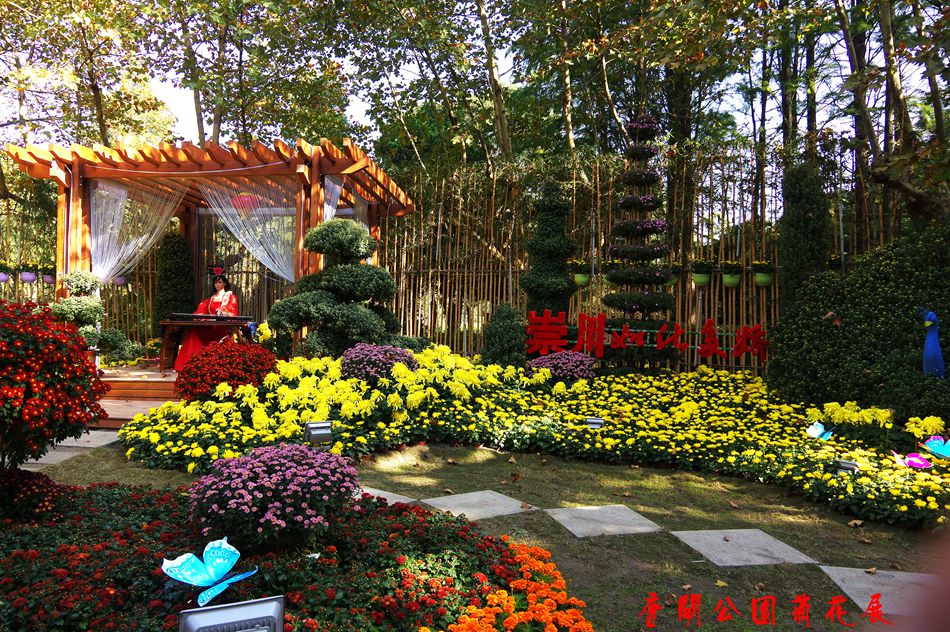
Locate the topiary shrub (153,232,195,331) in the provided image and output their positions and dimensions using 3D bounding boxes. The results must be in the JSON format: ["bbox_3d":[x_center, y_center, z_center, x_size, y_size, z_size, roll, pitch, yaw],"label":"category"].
[{"bbox_3d":[-5.124,-0.416,12.100,0.699,2.005,0.700,0,1,0],"label":"topiary shrub"}]

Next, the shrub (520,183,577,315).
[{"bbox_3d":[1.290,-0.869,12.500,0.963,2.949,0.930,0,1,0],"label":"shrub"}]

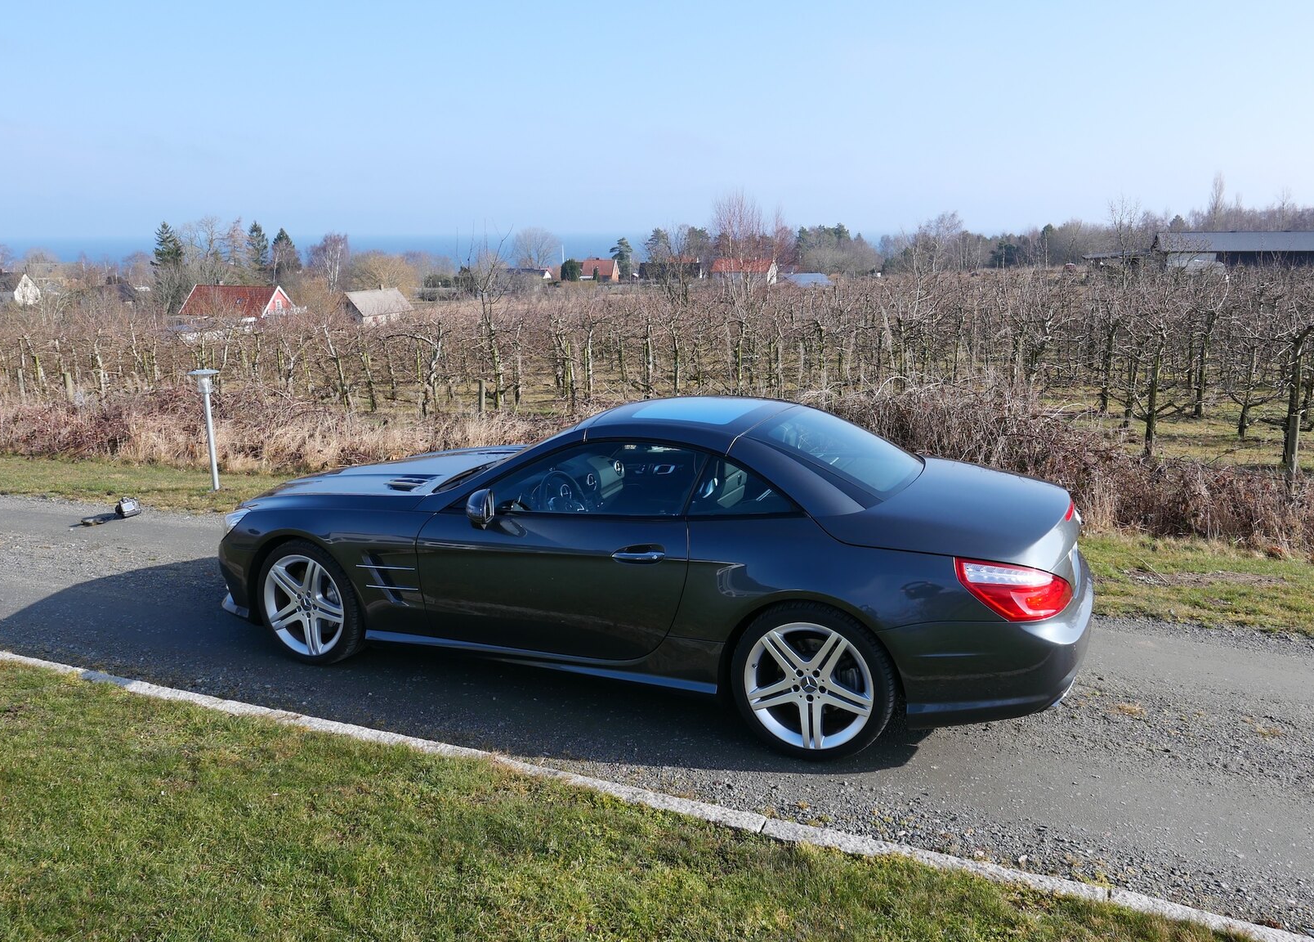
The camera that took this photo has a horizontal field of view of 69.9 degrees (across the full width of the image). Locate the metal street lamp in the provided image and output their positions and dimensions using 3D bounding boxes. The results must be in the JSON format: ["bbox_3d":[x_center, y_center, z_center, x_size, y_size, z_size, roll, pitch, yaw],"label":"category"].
[{"bbox_3d":[-4.111,-0.370,8.648,0.290,1.115,0.290,-6,16,-24],"label":"metal street lamp"}]

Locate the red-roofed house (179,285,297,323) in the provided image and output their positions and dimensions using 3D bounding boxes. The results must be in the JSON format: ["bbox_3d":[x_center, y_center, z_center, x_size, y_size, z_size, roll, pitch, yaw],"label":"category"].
[{"bbox_3d":[-59.101,-23.019,133.171,15.082,6.204,7.200,5,15,21],"label":"red-roofed house"}]

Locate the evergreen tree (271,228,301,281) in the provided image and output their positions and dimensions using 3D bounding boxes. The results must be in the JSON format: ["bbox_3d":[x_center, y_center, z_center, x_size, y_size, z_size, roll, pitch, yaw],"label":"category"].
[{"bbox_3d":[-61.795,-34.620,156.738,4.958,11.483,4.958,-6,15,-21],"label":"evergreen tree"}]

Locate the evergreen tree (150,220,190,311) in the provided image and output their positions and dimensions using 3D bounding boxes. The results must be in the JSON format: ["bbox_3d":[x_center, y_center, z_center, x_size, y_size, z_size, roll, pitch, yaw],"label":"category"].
[{"bbox_3d":[-70.223,-28.821,135.141,5.383,13.793,5.383,-8,16,-27],"label":"evergreen tree"}]

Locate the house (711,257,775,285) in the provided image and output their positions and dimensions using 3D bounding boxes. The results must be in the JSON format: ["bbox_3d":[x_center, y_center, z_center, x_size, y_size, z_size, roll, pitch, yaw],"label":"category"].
[{"bbox_3d":[21.965,-49.522,234.603,15.000,6.200,7.200,7,16,26],"label":"house"}]

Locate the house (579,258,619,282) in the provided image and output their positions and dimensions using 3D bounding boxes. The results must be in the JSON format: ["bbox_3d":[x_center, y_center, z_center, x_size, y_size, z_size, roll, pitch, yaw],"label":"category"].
[{"bbox_3d":[-14.357,-49.753,235.432,8.600,6.100,7.500,2,15,10],"label":"house"}]

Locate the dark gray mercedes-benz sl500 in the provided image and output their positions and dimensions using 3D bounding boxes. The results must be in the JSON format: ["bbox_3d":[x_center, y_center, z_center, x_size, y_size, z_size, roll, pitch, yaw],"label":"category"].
[{"bbox_3d":[-0.194,0.267,4.993,4.610,1.315,1.930,4,13,22],"label":"dark gray mercedes-benz sl500"}]

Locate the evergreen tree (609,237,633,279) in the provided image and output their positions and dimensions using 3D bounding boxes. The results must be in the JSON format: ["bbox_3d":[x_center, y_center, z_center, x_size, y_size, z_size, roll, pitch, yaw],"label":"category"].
[{"bbox_3d":[-9.467,-55.933,248.610,6.408,11.657,6.408,-1,14,-2],"label":"evergreen tree"}]

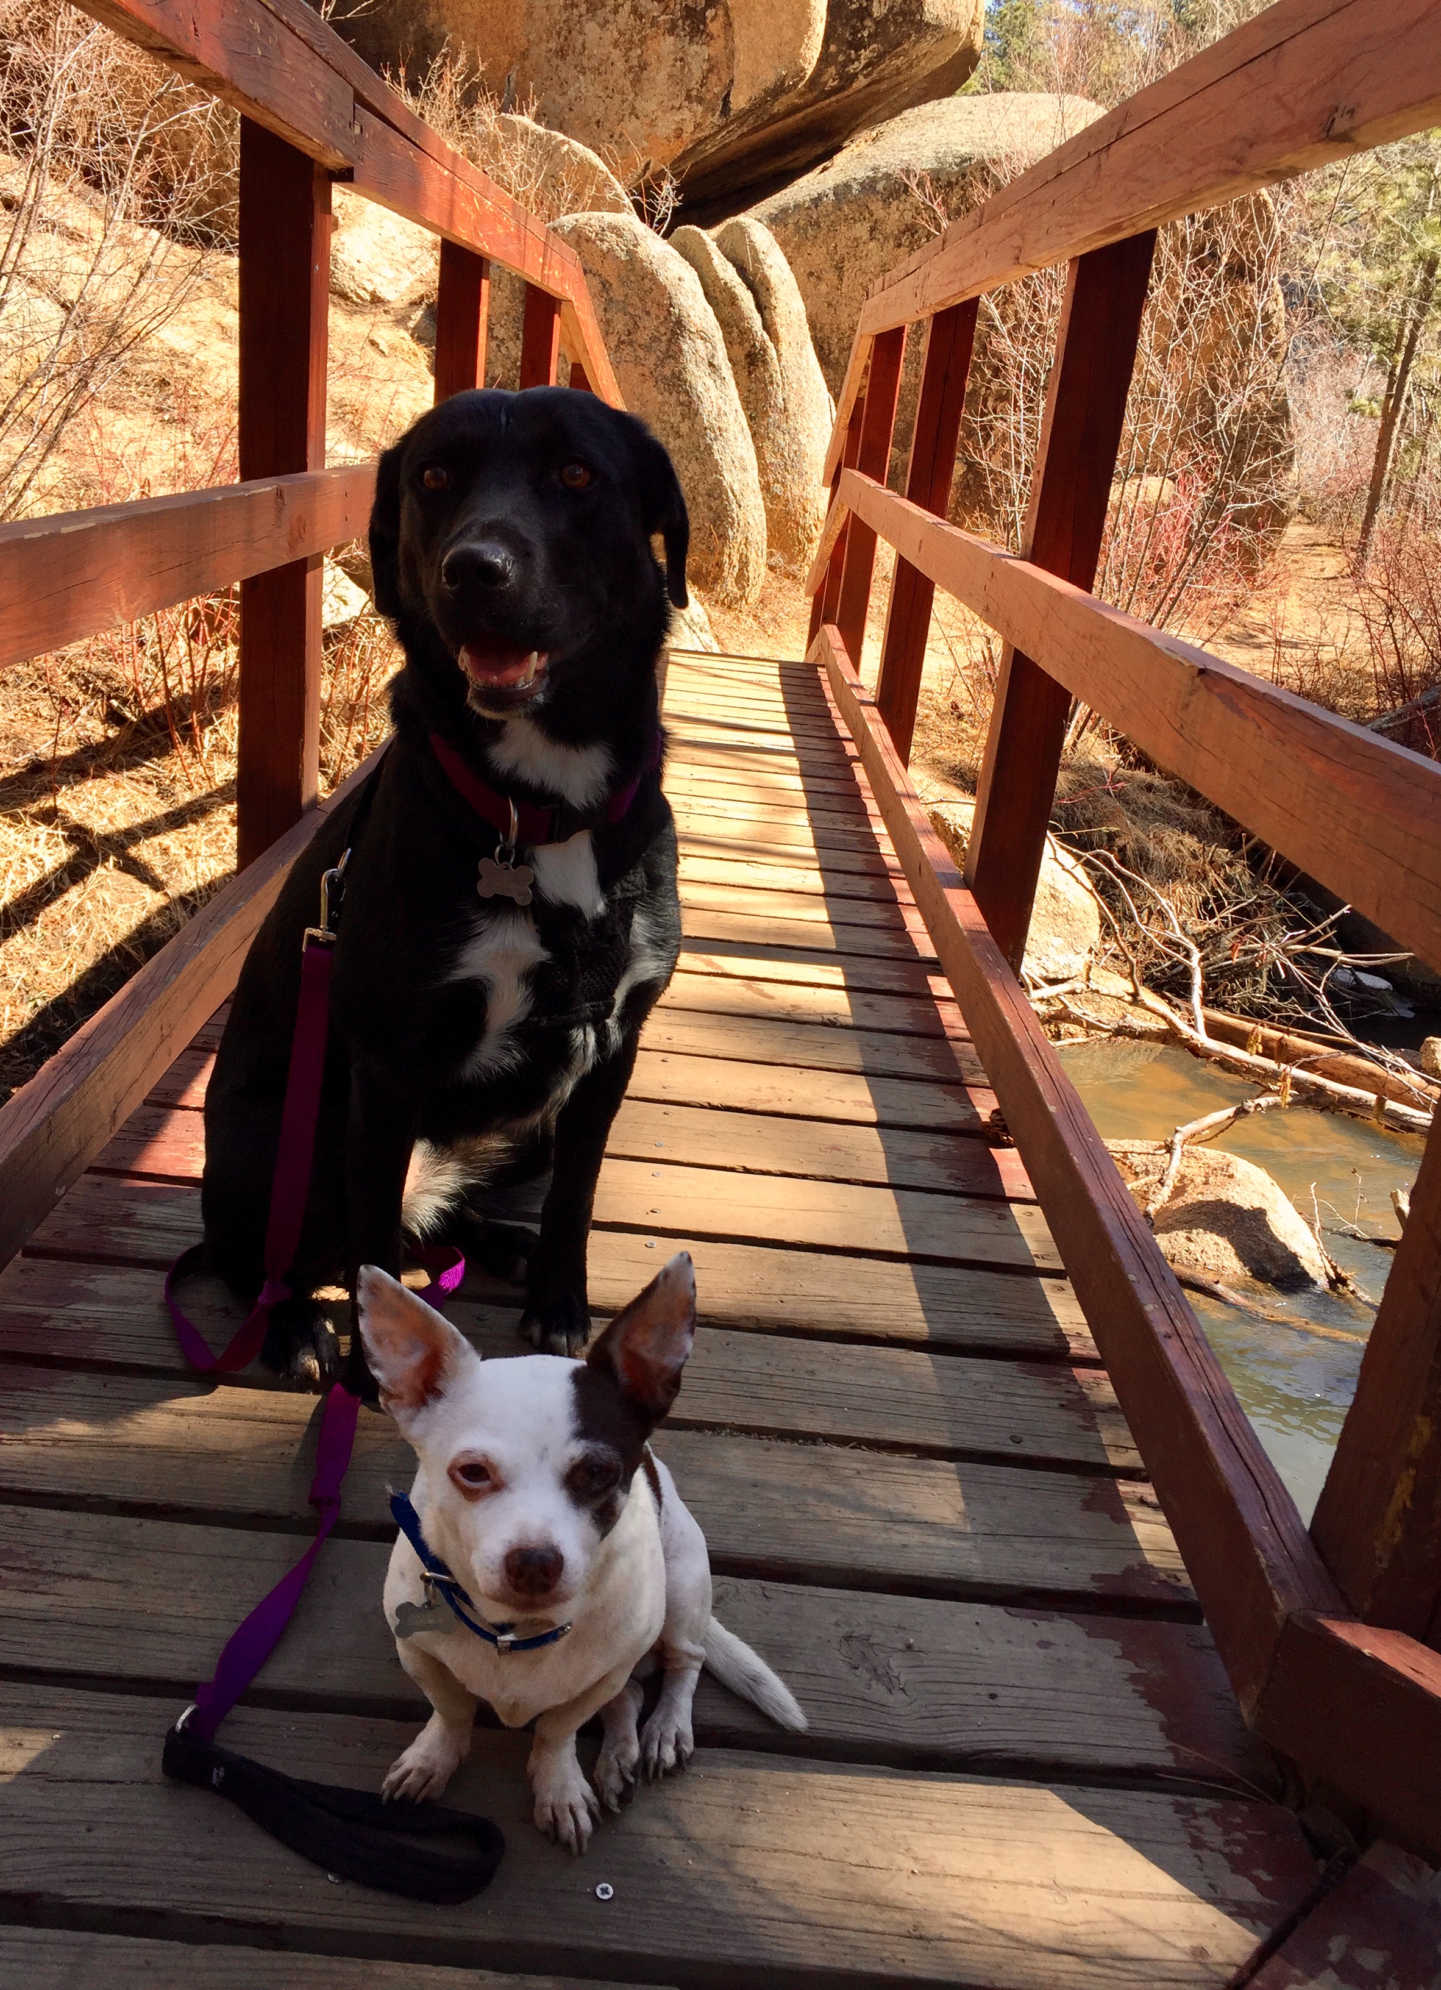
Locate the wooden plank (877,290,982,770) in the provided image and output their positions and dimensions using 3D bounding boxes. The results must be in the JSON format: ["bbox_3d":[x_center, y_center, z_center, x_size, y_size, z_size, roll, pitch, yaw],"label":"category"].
[{"bbox_3d":[0.436,-0.990,3.643,0.090,1.080,0.090,6,19,-2],"label":"wooden plank"}]

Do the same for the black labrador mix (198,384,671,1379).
[{"bbox_3d":[-0.230,-0.123,1.330,0.345,0.695,0.560,1,20,-17],"label":"black labrador mix"}]

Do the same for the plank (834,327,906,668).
[{"bbox_3d":[0.430,-1.433,4.889,0.090,1.080,0.090,6,19,-2],"label":"plank"}]

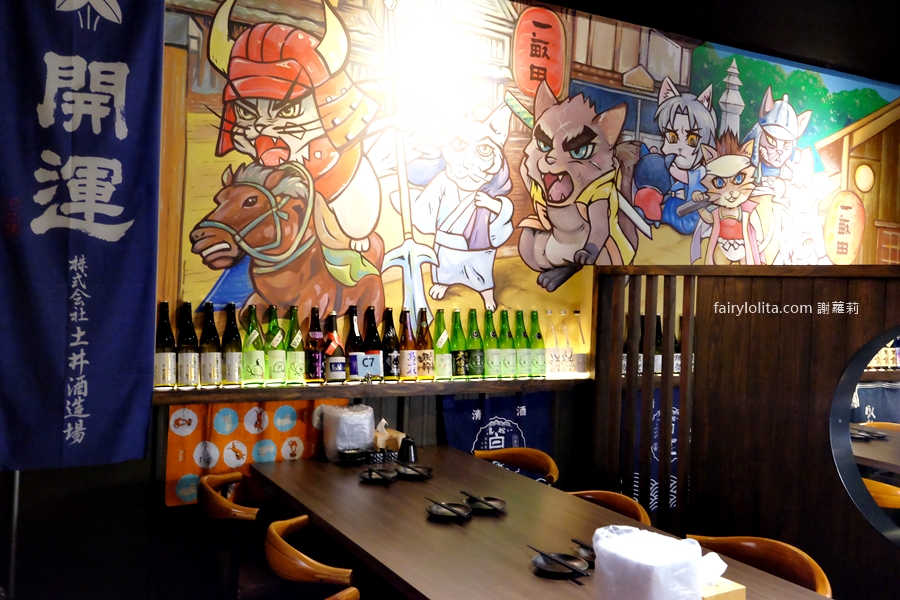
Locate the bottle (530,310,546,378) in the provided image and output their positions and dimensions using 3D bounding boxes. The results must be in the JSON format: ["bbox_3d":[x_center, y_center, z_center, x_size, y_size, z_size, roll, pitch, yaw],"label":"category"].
[{"bbox_3d":[0.405,0.204,3.568,0.073,0.308,0.073,-2,-7,0],"label":"bottle"}]

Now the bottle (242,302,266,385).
[{"bbox_3d":[-0.724,0.164,2.861,0.078,0.295,0.078,2,-8,-31],"label":"bottle"}]

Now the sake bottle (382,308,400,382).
[{"bbox_3d":[-0.245,0.187,3.243,0.073,0.308,0.073,-2,-7,0],"label":"sake bottle"}]

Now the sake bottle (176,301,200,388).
[{"bbox_3d":[-0.926,0.156,2.741,0.078,0.298,0.078,2,-8,-31],"label":"sake bottle"}]

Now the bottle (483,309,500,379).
[{"bbox_3d":[0.176,0.195,3.393,0.075,0.301,0.075,2,-4,-31],"label":"bottle"}]

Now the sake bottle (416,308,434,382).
[{"bbox_3d":[-0.105,0.186,3.221,0.075,0.302,0.075,0,-3,0],"label":"sake bottle"}]

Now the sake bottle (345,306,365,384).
[{"bbox_3d":[-0.378,0.176,3.063,0.075,0.304,0.075,0,-3,0],"label":"sake bottle"}]

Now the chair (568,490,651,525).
[{"bbox_3d":[0.286,0.999,2.448,0.520,0.760,0.540,2,1,-31],"label":"chair"}]

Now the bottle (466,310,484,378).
[{"bbox_3d":[0.108,0.190,3.357,0.078,0.298,0.078,-2,-7,0],"label":"bottle"}]

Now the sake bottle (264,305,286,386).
[{"bbox_3d":[-0.655,0.170,2.903,0.075,0.299,0.075,2,-4,-31],"label":"sake bottle"}]

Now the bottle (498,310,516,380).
[{"bbox_3d":[0.259,0.201,3.494,0.073,0.308,0.073,-2,-7,0],"label":"bottle"}]

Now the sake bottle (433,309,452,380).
[{"bbox_3d":[-0.035,0.189,3.261,0.075,0.300,0.075,0,-3,0],"label":"sake bottle"}]

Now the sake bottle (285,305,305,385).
[{"bbox_3d":[-0.609,0.178,3.053,0.073,0.309,0.073,1,-7,-27],"label":"sake bottle"}]

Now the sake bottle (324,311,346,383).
[{"bbox_3d":[-0.461,0.191,3.126,0.079,0.293,0.079,1,-7,-27],"label":"sake bottle"}]

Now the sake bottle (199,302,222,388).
[{"bbox_3d":[-0.895,0.167,2.902,0.074,0.319,0.074,1,-7,-27],"label":"sake bottle"}]

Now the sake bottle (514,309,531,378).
[{"bbox_3d":[0.323,0.197,3.485,0.078,0.298,0.078,-2,-7,0],"label":"sake bottle"}]

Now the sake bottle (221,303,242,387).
[{"bbox_3d":[-0.792,0.162,2.823,0.075,0.307,0.075,2,-4,-31],"label":"sake bottle"}]

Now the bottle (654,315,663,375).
[{"bbox_3d":[1.054,0.218,3.895,0.074,0.316,0.074,1,-7,-27],"label":"bottle"}]

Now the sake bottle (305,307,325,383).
[{"bbox_3d":[-0.518,0.171,2.984,0.078,0.294,0.078,2,-8,-31],"label":"sake bottle"}]

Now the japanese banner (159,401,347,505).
[{"bbox_3d":[-0.737,0.583,3.043,0.706,0.389,0.020,1,3,-27],"label":"japanese banner"}]

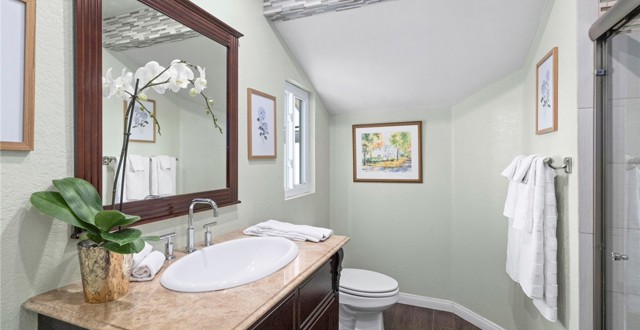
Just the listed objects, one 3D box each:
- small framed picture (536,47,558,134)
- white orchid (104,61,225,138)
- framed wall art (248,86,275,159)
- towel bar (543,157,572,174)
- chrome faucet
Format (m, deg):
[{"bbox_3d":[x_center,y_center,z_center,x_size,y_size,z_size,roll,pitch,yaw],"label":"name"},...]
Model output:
[{"bbox_3d":[1.067,-0.332,1.345,0.022,0.366,0.285,-1,1,23],"label":"small framed picture"},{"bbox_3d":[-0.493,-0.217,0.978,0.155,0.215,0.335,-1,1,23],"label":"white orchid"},{"bbox_3d":[-0.339,-0.233,1.705,0.020,0.395,0.296,-1,1,23],"label":"framed wall art"},{"bbox_3d":[1.061,-0.001,1.395,0.080,0.063,0.605,-1,1,23],"label":"towel bar"},{"bbox_3d":[-0.467,0.242,1.134,0.158,0.207,0.040,-1,1,23],"label":"chrome faucet"}]

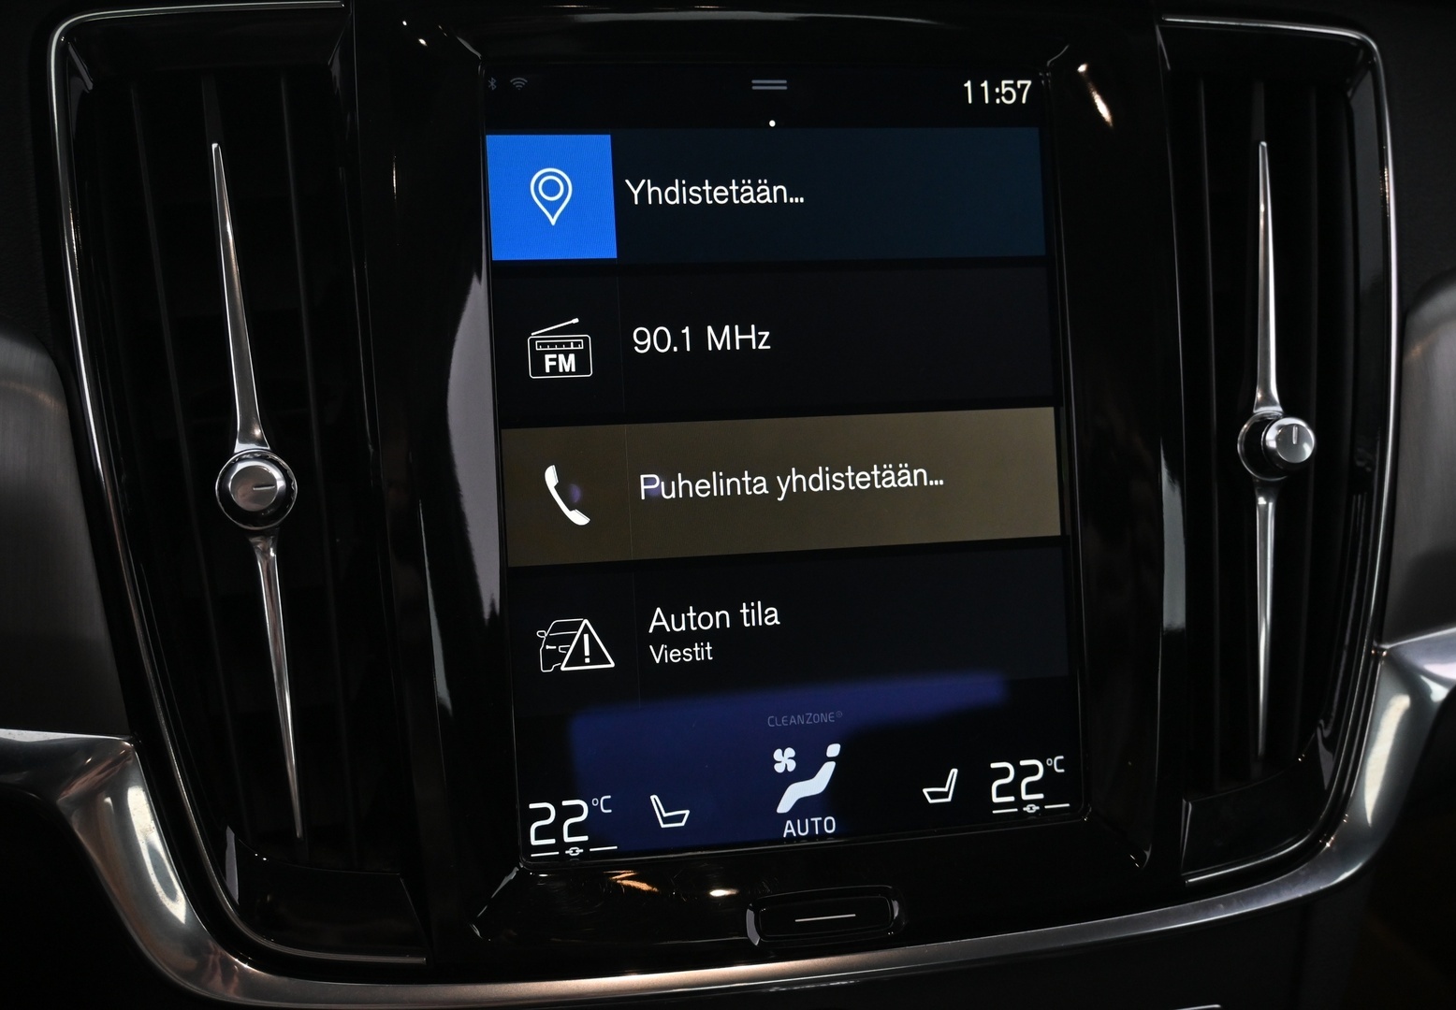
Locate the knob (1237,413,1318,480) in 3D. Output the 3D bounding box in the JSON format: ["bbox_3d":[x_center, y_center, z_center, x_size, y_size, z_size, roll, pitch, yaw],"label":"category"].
[{"bbox_3d":[0.132,-0.014,0.362,0.017,0.017,0.013,-3,0,-6],"label":"knob"}]

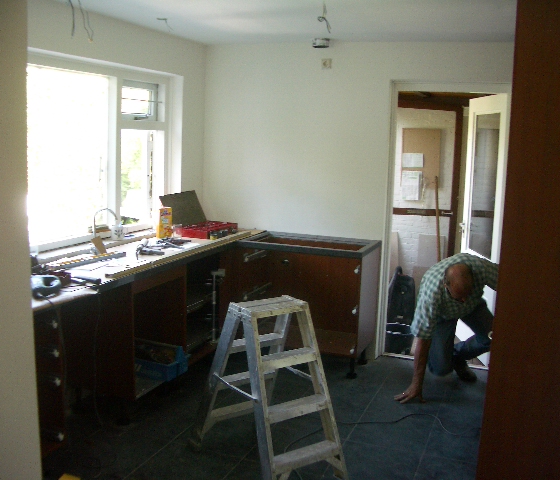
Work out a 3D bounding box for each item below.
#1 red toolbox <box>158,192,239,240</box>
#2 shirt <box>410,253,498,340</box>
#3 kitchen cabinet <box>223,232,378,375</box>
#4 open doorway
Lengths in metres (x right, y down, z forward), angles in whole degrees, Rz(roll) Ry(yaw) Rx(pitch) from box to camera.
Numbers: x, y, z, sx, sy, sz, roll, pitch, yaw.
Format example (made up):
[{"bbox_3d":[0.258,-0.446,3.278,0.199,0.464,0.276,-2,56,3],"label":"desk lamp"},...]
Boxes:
[{"bbox_3d":[-0.609,-0.207,5.035,0.405,0.290,0.520,5,10,21],"label":"red toolbox"},{"bbox_3d":[1.198,0.375,4.374,0.610,0.580,0.490,5,10,21],"label":"shirt"},{"bbox_3d":[0.208,0.466,4.947,0.978,0.915,0.615,5,10,21],"label":"kitchen cabinet"},{"bbox_3d":[1.208,-0.088,4.811,0.880,2.115,0.150,5,10,21],"label":"open doorway"}]

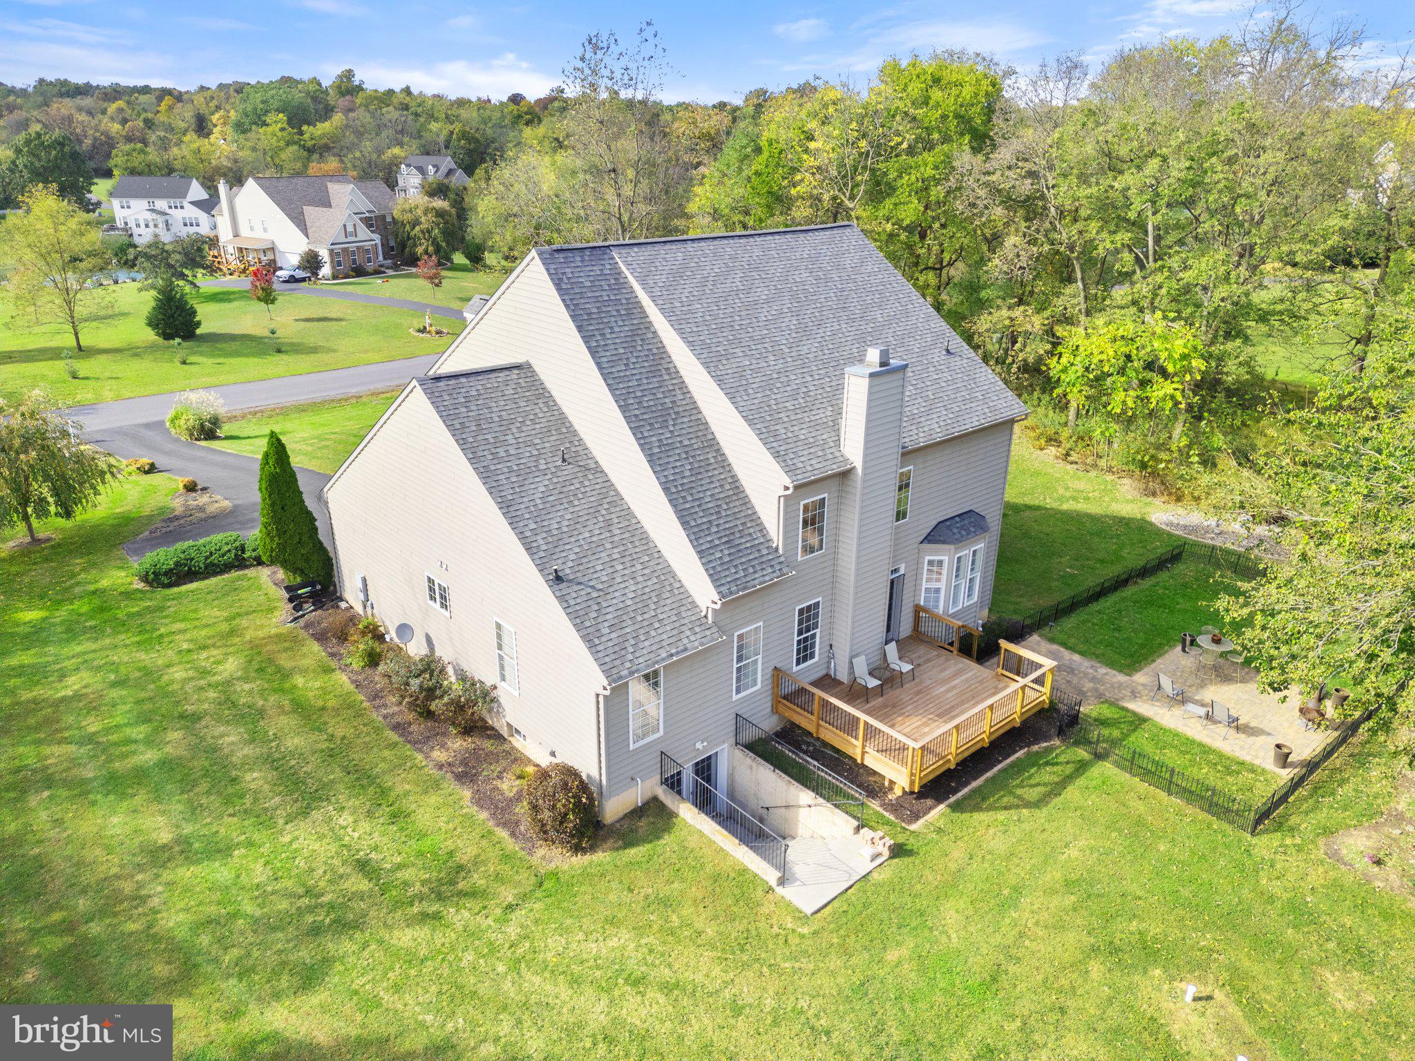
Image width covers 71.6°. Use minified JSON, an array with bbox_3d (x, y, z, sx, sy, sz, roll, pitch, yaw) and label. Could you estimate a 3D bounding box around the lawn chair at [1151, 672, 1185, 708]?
[{"bbox_3d":[11.645,3.990,24.624,0.650,0.830,0.580,-10,24,-24],"label":"lawn chair"}]

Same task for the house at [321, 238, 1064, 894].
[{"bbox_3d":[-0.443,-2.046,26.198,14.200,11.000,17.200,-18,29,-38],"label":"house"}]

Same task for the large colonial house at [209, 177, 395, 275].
[{"bbox_3d":[-42.756,-34.462,109.102,22.500,9.400,15.700,17,27,34],"label":"large colonial house"}]

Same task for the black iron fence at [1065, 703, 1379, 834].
[{"bbox_3d":[12.435,4.412,23.685,7.050,0.780,4.600,-18,29,-38],"label":"black iron fence"}]

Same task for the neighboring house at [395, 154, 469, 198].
[{"bbox_3d":[-77.740,-99.502,277.439,17.300,11.700,12.500,8,23,18],"label":"neighboring house"}]

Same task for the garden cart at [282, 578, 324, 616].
[{"bbox_3d":[-11.912,1.961,28.956,1.100,0.620,0.600,-18,29,-38],"label":"garden cart"}]

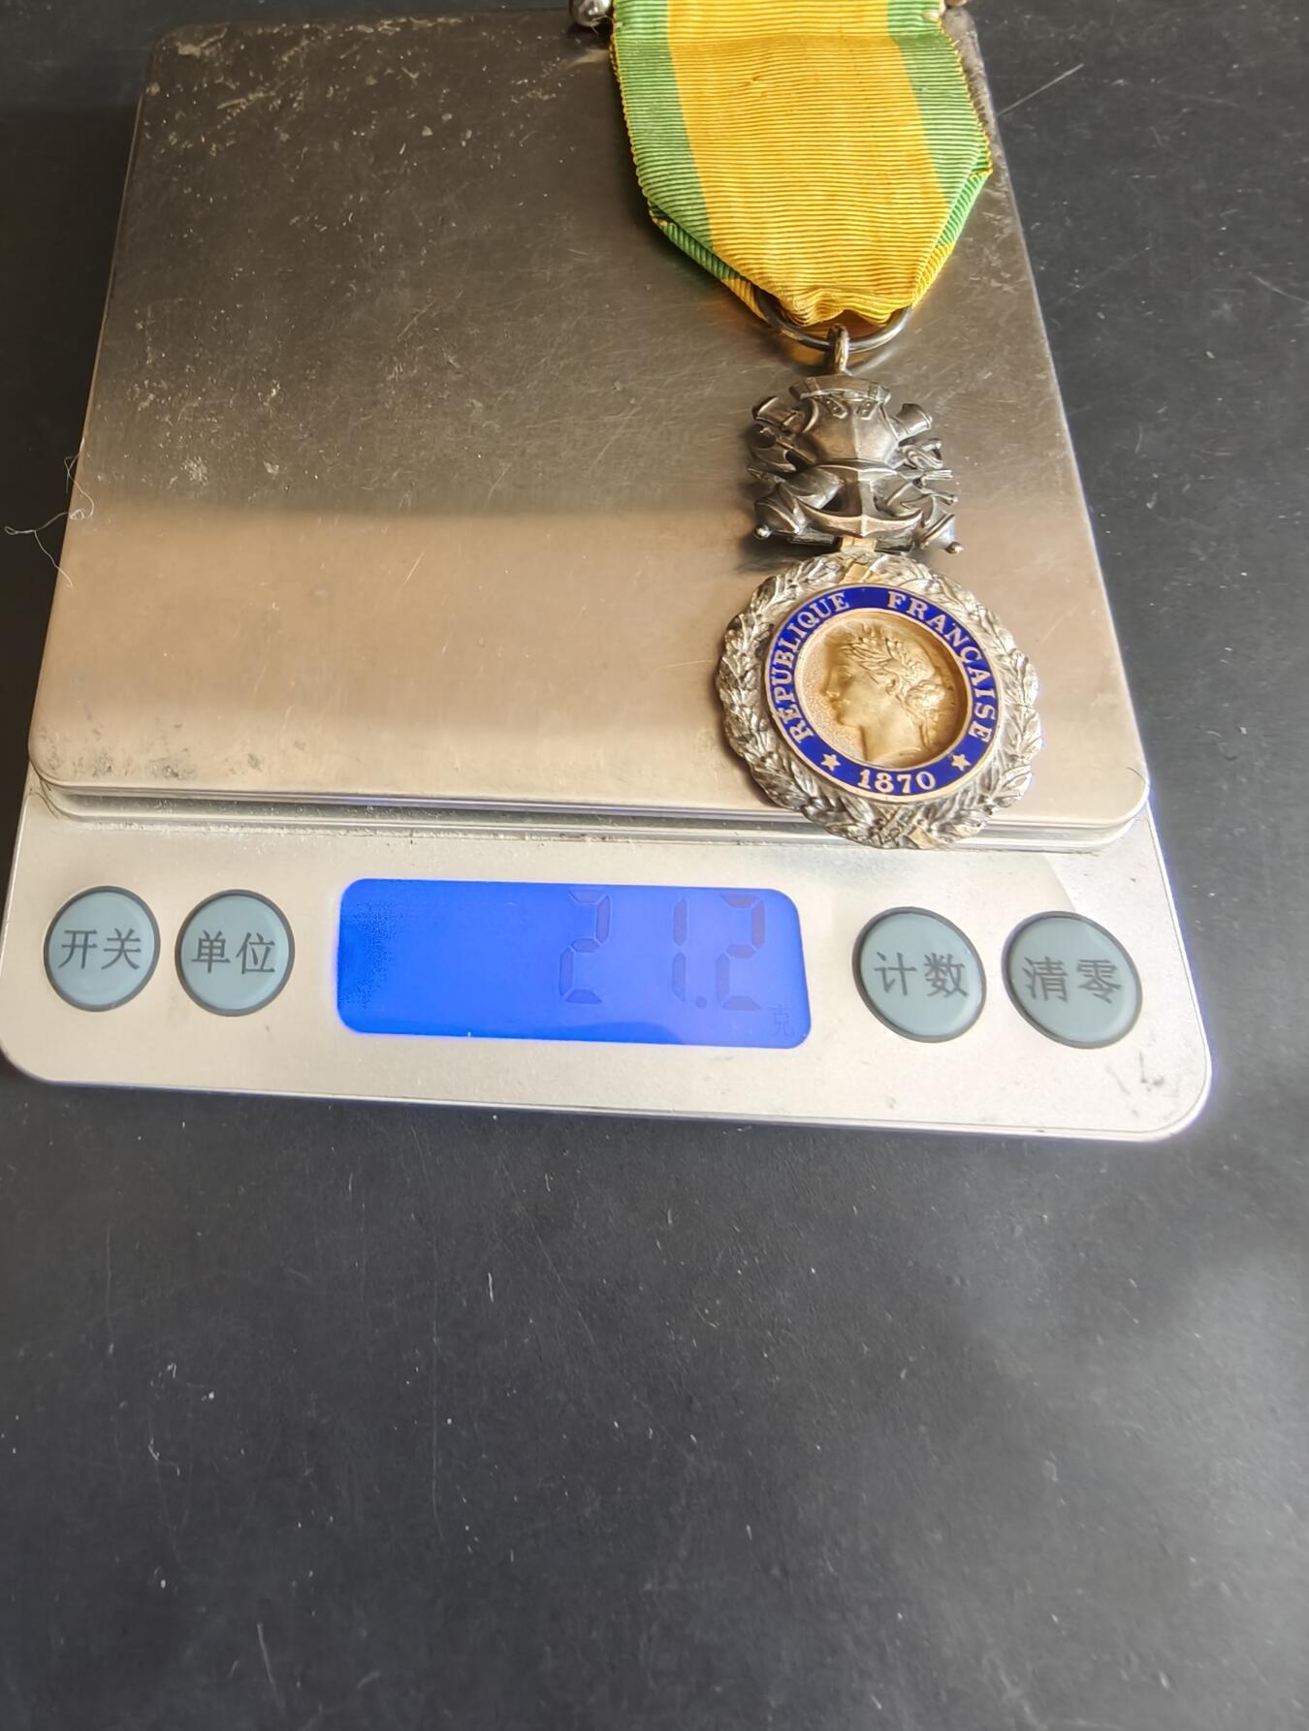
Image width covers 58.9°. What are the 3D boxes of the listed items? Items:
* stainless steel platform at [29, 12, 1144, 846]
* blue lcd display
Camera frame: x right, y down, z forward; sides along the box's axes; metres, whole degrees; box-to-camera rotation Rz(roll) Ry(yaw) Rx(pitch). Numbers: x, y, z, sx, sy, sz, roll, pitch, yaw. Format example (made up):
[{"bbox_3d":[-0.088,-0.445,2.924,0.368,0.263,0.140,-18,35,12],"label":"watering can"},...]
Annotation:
[{"bbox_3d":[-0.007,-0.053,0.122,0.099,0.005,0.102,0,69,-1],"label":"stainless steel platform"},{"bbox_3d":[-0.007,0.009,0.103,0.041,0.002,0.014,1,69,-1],"label":"blue lcd display"}]

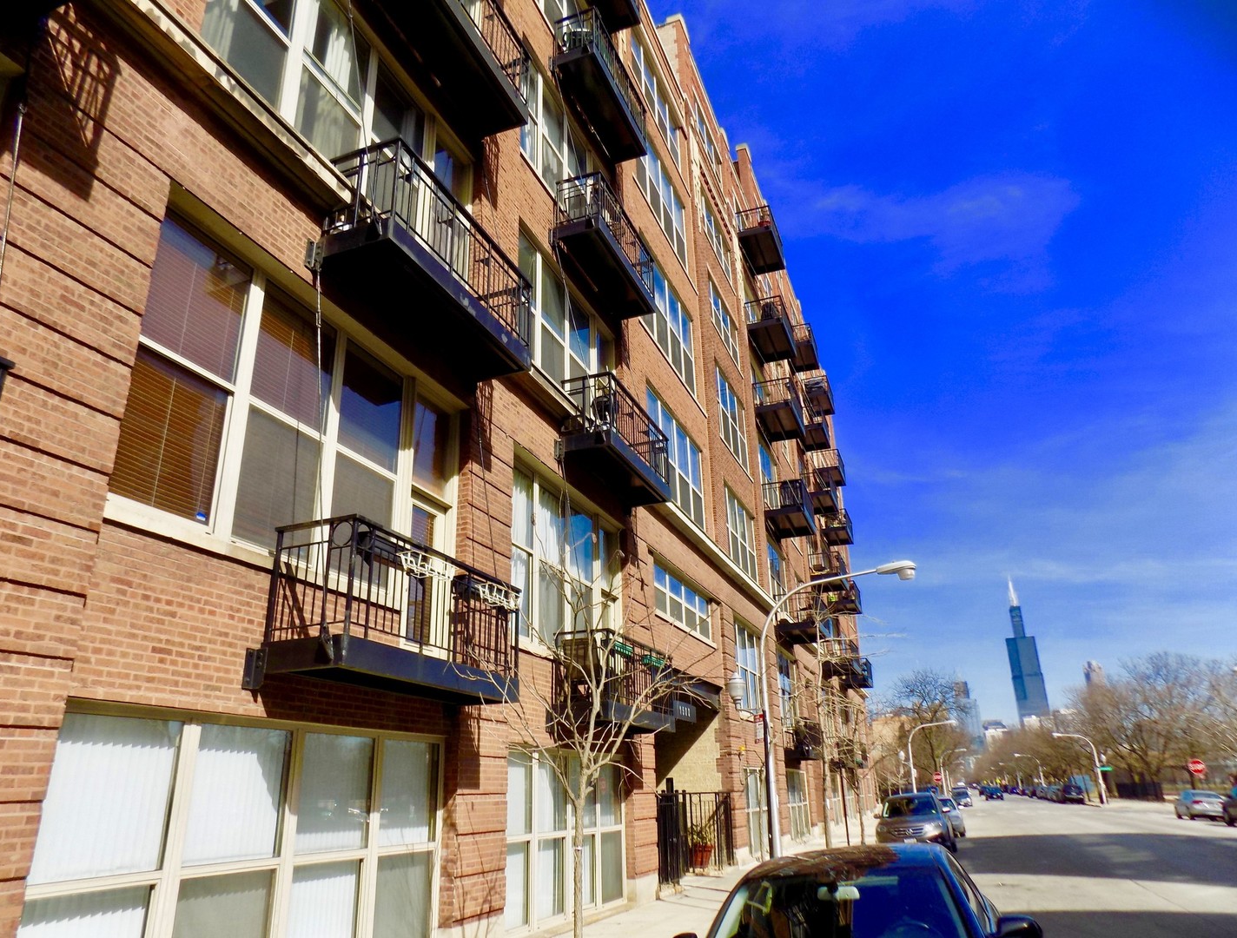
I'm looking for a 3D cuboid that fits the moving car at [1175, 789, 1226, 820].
[{"bbox_3d":[30.328,17.219,42.819,1.820,1.440,4.700,-10,-23,19],"label":"moving car"}]

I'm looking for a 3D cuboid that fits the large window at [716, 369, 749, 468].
[{"bbox_3d":[3.689,-1.611,27.070,0.170,2.550,4.250,-10,-23,19],"label":"large window"}]

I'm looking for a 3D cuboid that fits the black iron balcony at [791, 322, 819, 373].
[{"bbox_3d":[10.068,-6.563,45.639,1.418,1.272,2.967,-9,-23,19],"label":"black iron balcony"}]

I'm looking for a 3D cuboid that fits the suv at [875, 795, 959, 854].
[{"bbox_3d":[8.374,10.000,23.438,1.830,1.670,4.530,-10,-23,19],"label":"suv"}]

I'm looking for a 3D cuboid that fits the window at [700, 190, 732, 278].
[{"bbox_3d":[3.431,-7.971,29.092,0.120,1.800,4.300,-10,-23,19],"label":"window"}]

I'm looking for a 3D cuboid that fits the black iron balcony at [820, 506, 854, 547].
[{"bbox_3d":[12.372,3.302,46.994,1.380,1.240,2.970,-10,-23,19],"label":"black iron balcony"}]

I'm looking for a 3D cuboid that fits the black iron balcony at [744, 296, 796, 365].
[{"bbox_3d":[6.449,-5.830,35.006,1.418,1.272,2.967,-9,-23,19],"label":"black iron balcony"}]

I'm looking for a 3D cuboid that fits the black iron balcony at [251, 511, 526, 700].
[{"bbox_3d":[-2.073,1.577,8.393,0.844,1.282,3.082,-9,-23,19],"label":"black iron balcony"}]

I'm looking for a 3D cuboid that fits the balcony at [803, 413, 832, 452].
[{"bbox_3d":[10.542,-2.142,44.952,1.327,1.284,3.317,-10,-23,19],"label":"balcony"}]

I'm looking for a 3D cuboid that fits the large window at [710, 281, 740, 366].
[{"bbox_3d":[3.765,-5.102,29.650,0.160,1.846,4.441,-10,-23,19],"label":"large window"}]

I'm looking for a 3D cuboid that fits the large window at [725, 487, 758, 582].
[{"bbox_3d":[3.770,2.131,25.464,0.170,2.450,4.250,-10,-23,19],"label":"large window"}]

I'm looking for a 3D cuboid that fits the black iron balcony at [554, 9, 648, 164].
[{"bbox_3d":[-0.312,-8.181,18.052,0.893,1.279,3.199,-10,-23,19],"label":"black iron balcony"}]

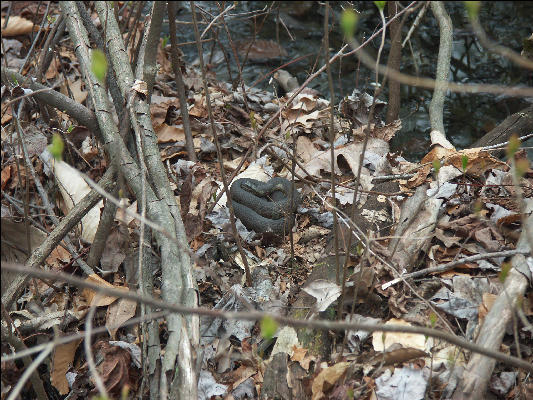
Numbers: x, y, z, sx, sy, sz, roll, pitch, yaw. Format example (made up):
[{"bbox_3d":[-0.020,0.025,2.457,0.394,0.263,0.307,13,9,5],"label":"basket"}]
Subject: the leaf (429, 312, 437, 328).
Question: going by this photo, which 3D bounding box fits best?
[{"bbox_3d":[0.239,0.173,4.400,0.011,0.021,0.010,0,17,0],"label":"leaf"}]

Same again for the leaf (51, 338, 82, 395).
[{"bbox_3d":[-0.294,0.245,4.500,0.047,0.081,0.030,0,17,0],"label":"leaf"}]

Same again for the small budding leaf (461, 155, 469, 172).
[{"bbox_3d":[0.324,-0.059,5.000,0.011,0.027,0.010,0,17,0],"label":"small budding leaf"}]

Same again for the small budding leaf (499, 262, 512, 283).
[{"bbox_3d":[0.344,0.104,4.400,0.019,0.028,0.013,0,17,0],"label":"small budding leaf"}]

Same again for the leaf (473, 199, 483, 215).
[{"bbox_3d":[0.321,0.011,4.650,0.014,0.022,0.010,0,17,0],"label":"leaf"}]

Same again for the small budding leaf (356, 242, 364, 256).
[{"bbox_3d":[0.146,0.077,4.750,0.011,0.019,0.009,0,17,0],"label":"small budding leaf"}]

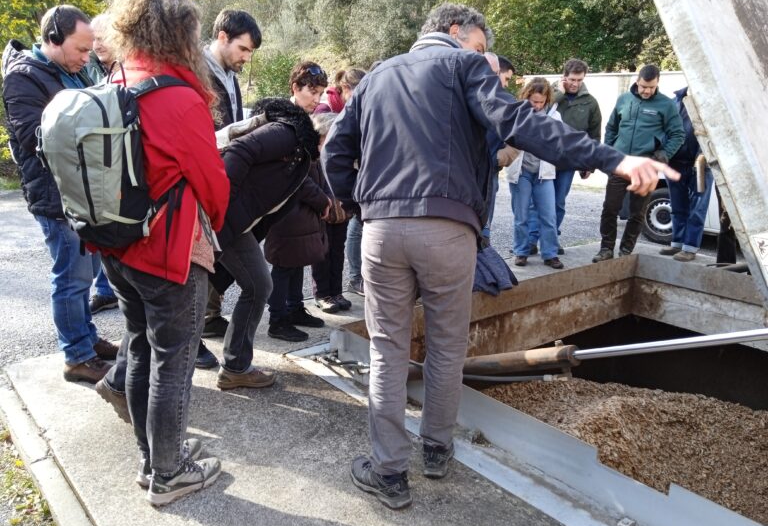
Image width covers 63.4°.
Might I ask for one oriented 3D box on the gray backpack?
[{"bbox_3d":[-0.869,-0.302,1.944,0.300,0.510,0.320,13,23,43],"label":"gray backpack"}]

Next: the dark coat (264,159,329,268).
[{"bbox_3d":[-0.525,-0.433,3.773,0.400,0.900,0.470,4,14,15],"label":"dark coat"}]

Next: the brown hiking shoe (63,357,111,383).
[{"bbox_3d":[-1.430,0.514,3.050,0.290,0.115,0.107,3,14,7],"label":"brown hiking shoe"}]

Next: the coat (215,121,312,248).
[{"bbox_3d":[-0.551,-0.370,2.750,0.370,0.610,0.480,36,-4,-28],"label":"coat"}]

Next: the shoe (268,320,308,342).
[{"bbox_3d":[-0.566,0.393,3.680,0.265,0.105,0.100,6,14,17],"label":"shoe"}]

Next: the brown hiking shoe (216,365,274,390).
[{"bbox_3d":[-0.667,0.543,3.023,0.285,0.115,0.105,-1,14,-9],"label":"brown hiking shoe"}]

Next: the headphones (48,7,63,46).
[{"bbox_3d":[-1.429,-1.051,2.761,0.070,0.180,0.178,0,14,-8],"label":"headphones"}]

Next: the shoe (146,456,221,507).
[{"bbox_3d":[-0.730,0.771,2.273,0.280,0.120,0.105,-10,17,-35],"label":"shoe"}]

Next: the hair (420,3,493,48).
[{"bbox_3d":[0.237,-0.789,2.090,0.220,0.170,0.180,18,10,-12],"label":"hair"}]

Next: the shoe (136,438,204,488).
[{"bbox_3d":[-0.792,0.714,2.298,0.105,0.115,0.280,11,16,34],"label":"shoe"}]

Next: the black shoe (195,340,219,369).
[{"bbox_3d":[-1.025,0.502,3.391,0.280,0.120,0.100,5,14,19],"label":"black shoe"}]

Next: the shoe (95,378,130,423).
[{"bbox_3d":[-1.076,0.585,2.665,0.270,0.115,0.100,42,7,-13],"label":"shoe"}]

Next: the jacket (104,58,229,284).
[{"bbox_3d":[-0.715,-0.296,1.996,0.480,0.710,0.370,14,18,41],"label":"jacket"}]

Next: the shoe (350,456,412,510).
[{"bbox_3d":[-0.023,0.770,2.278,0.110,0.120,0.295,-11,17,-39],"label":"shoe"}]

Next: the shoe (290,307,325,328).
[{"bbox_3d":[-0.511,0.353,4.034,0.265,0.110,0.100,2,14,10],"label":"shoe"}]

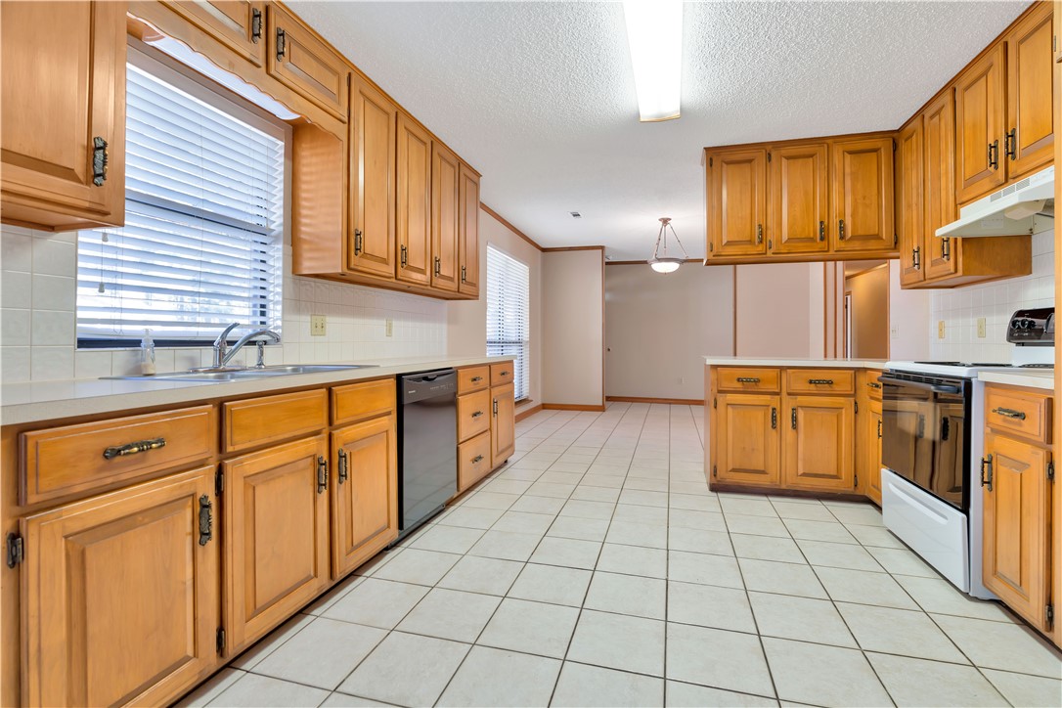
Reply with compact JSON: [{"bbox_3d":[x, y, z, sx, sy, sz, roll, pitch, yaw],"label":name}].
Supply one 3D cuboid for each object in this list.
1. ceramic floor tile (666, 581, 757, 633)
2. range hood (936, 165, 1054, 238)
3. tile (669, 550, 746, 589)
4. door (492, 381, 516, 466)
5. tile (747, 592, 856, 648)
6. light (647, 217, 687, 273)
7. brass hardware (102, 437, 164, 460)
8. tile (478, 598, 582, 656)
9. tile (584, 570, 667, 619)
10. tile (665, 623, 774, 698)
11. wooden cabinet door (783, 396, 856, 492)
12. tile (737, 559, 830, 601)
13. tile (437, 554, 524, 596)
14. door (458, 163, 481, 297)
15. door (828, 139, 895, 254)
[{"bbox_3d":[0.685,0.977,1.826,0.305,0.010,0.305,0,1,16],"label":"ceramic floor tile"},{"bbox_3d":[2.292,-0.701,2.127,0.460,0.150,0.765,0,1,16],"label":"range hood"},{"bbox_3d":[0.772,0.970,2.125,0.305,0.010,0.305,0,1,16],"label":"tile"},{"bbox_3d":[-0.225,0.554,3.752,0.022,0.580,0.488,0,1,16],"label":"door"},{"bbox_3d":[0.984,0.979,1.740,0.305,0.010,0.305,0,1,16],"label":"tile"},{"bbox_3d":[1.543,-1.222,5.350,0.450,0.625,0.450,0,1,16],"label":"light"},{"bbox_3d":[-0.923,0.221,1.115,0.030,0.029,0.134,0,1,16],"label":"brass hardware"},{"bbox_3d":[0.003,0.988,1.708,0.306,0.010,0.306,0,1,16],"label":"tile"},{"bbox_3d":[0.392,0.980,1.919,0.306,0.010,0.306,0,1,16],"label":"tile"},{"bbox_3d":[0.599,0.985,1.531,0.306,0.010,0.306,0,1,16],"label":"tile"},{"bbox_3d":[1.821,0.557,2.976,0.380,0.574,0.022,0,1,16],"label":"wooden cabinet door"},{"bbox_3d":[1.076,0.970,2.041,0.306,0.010,0.306,0,1,16],"label":"tile"},{"bbox_3d":[-0.213,0.983,2.092,0.306,0.010,0.306,0,1,16],"label":"tile"},{"bbox_3d":[-0.519,-0.979,3.872,0.022,1.002,0.418,0,1,16],"label":"door"},{"bbox_3d":[2.327,-1.116,3.310,0.357,0.764,0.022,0,1,16],"label":"door"}]

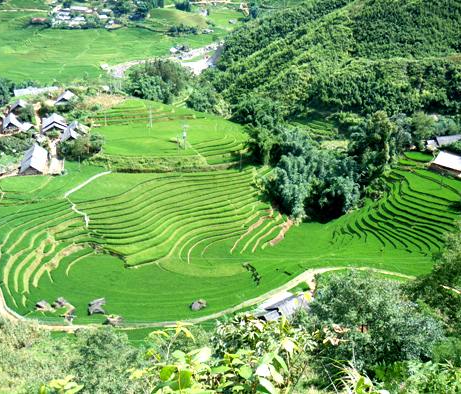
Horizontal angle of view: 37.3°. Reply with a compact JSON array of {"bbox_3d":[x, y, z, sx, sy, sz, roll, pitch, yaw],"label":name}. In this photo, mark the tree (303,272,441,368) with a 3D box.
[{"bbox_3d":[11.860,10.190,55.850,11.500,8.300,10.500,7,25,11],"label":"tree"}]

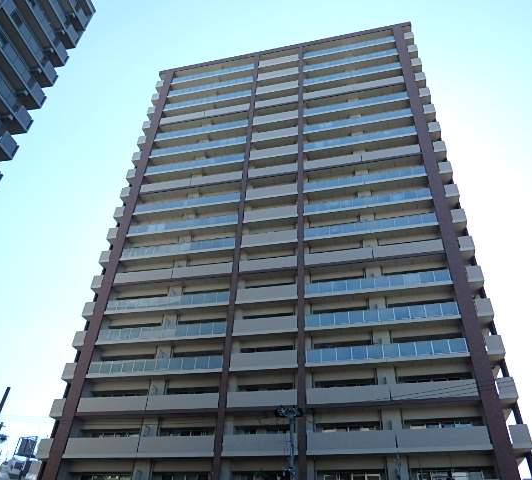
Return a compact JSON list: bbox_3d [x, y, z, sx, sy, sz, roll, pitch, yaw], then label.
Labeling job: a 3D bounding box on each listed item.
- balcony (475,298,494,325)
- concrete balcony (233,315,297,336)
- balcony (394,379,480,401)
[{"bbox_3d":[16.085,5.312,32.861,1.100,1.370,1.200,-6,-38,12],"label":"balcony"},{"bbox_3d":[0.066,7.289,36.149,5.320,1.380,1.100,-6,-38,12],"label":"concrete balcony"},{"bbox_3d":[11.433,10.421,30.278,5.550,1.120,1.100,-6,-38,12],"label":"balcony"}]

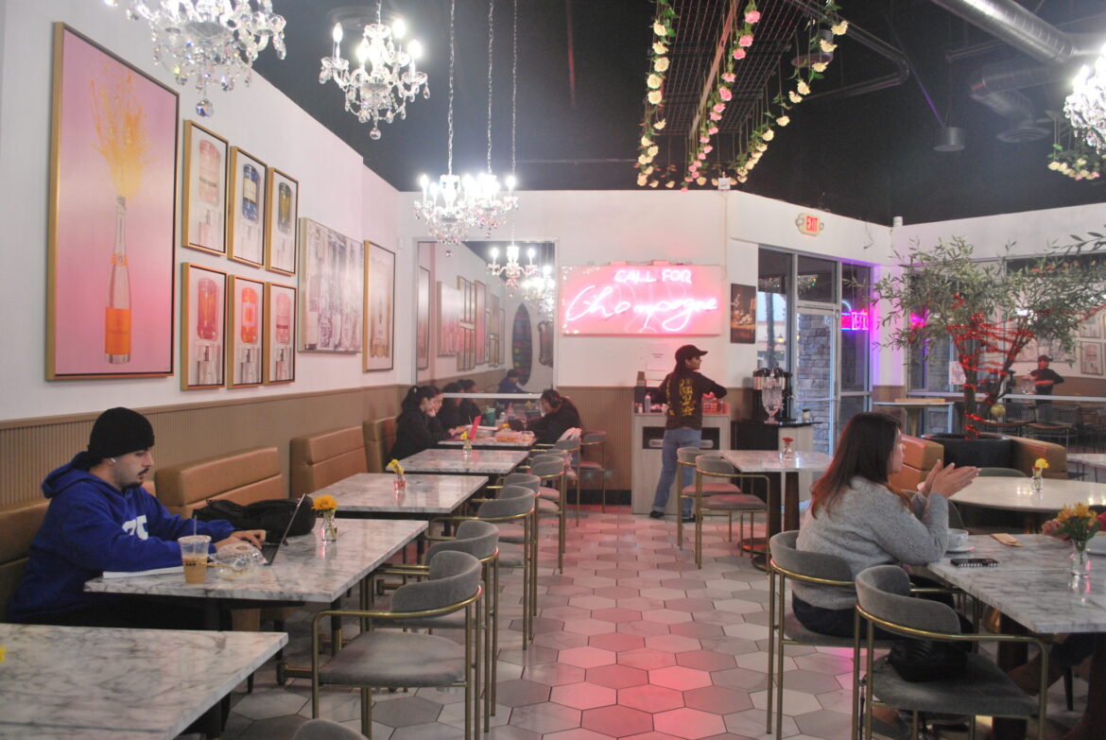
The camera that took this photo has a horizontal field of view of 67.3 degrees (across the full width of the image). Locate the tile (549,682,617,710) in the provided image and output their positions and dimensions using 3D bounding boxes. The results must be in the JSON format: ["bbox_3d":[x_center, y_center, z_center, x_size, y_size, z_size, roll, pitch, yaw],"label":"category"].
[{"bbox_3d":[0.133,1.415,3.592,0.288,0.010,0.317,0,0,4],"label":"tile"}]

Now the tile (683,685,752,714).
[{"bbox_3d":[0.697,1.399,3.503,0.285,0.010,0.315,1,0,4],"label":"tile"}]

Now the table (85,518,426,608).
[{"bbox_3d":[-0.930,0.988,2.879,0.770,0.752,1.220,0,0,4],"label":"table"}]

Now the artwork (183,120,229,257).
[{"bbox_3d":[-1.891,-0.975,4.530,0.040,0.660,0.410,0,1,4],"label":"artwork"}]

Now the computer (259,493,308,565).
[{"bbox_3d":[-1.042,0.559,2.965,0.310,0.200,0.330,0,0,-12],"label":"computer"}]

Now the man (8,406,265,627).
[{"bbox_3d":[-1.373,0.739,2.780,0.840,1.240,0.560,0,0,4],"label":"man"}]

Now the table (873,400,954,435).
[{"bbox_3d":[3.997,0.904,9.205,0.850,1.063,0.850,0,1,4],"label":"table"}]

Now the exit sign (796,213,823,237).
[{"bbox_3d":[2.929,-1.650,9.476,0.460,0.210,0.080,0,1,-41],"label":"exit sign"}]

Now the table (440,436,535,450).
[{"bbox_3d":[-0.580,1.038,8.158,0.820,0.750,1.200,0,1,4],"label":"table"}]

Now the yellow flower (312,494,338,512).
[{"bbox_3d":[-0.882,0.517,3.220,0.092,0.066,0.090,0,0,4],"label":"yellow flower"}]

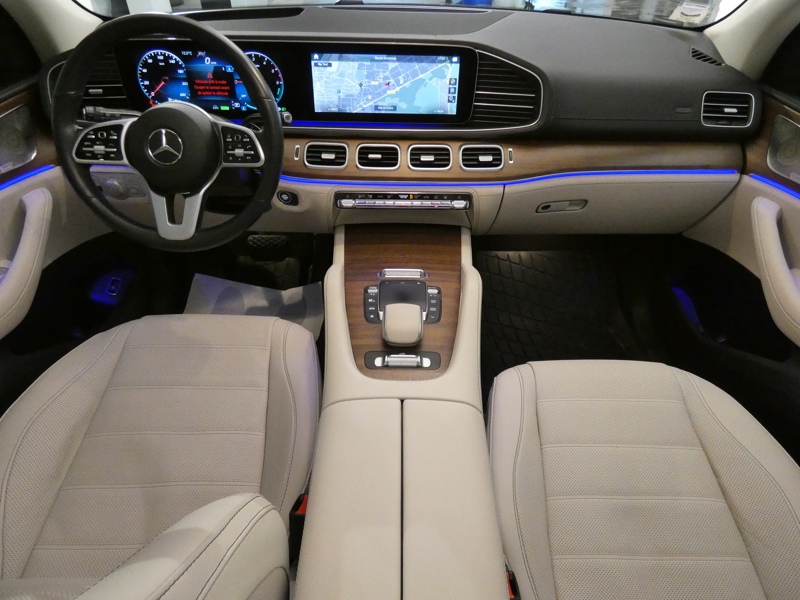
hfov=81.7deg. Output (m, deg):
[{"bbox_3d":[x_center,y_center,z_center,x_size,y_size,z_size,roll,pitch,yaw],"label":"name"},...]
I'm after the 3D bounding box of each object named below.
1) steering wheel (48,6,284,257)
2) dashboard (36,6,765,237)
[{"bbox_3d":[-0.387,-0.272,0.796,0.378,0.378,0.100,0,16,-1],"label":"steering wheel"},{"bbox_3d":[-0.001,-0.443,1.139,1.500,0.440,0.480,0,38,0],"label":"dashboard"}]

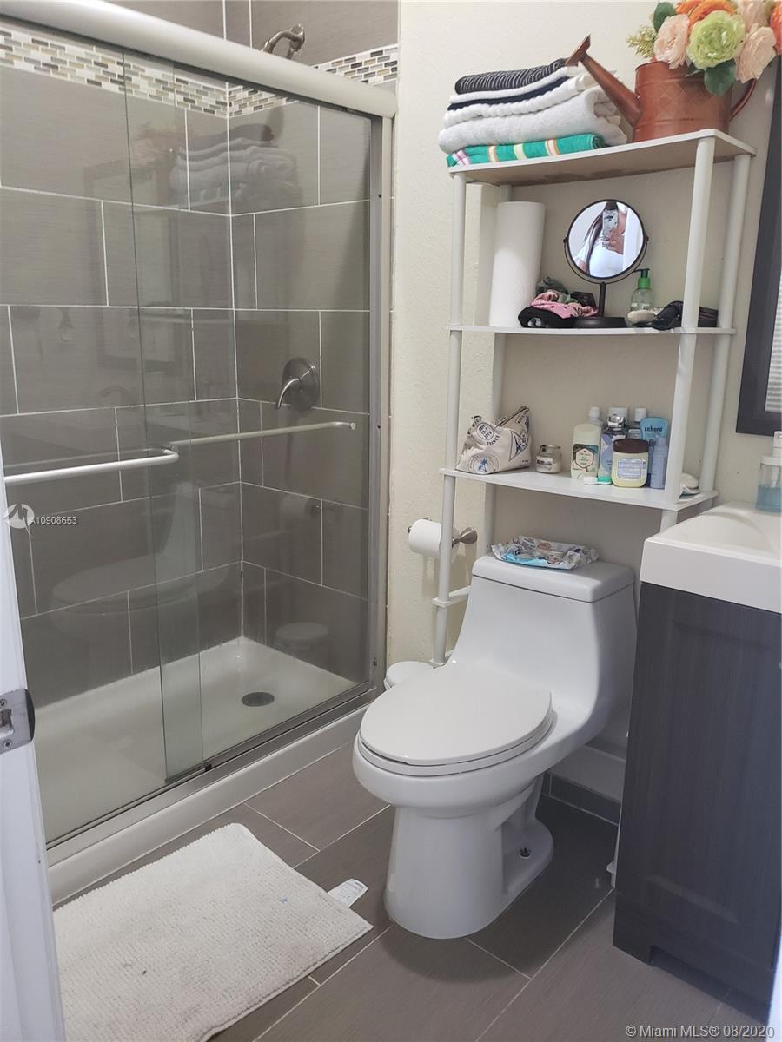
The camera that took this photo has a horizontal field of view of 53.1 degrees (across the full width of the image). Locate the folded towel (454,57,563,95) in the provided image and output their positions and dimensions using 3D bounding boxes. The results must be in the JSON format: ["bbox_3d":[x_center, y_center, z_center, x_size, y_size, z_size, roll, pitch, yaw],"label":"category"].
[{"bbox_3d":[0.303,-0.942,1.664,0.285,0.058,0.175,13,19,40],"label":"folded towel"}]

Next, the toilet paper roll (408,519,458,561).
[{"bbox_3d":[0.122,0.054,2.197,0.102,0.100,0.100,13,19,40],"label":"toilet paper roll"}]

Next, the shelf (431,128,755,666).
[{"bbox_3d":[0.409,0.022,1.846,0.592,1.615,0.224,13,19,40],"label":"shelf"}]

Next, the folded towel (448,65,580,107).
[{"bbox_3d":[0.316,-0.917,1.699,0.320,0.050,0.235,13,19,40],"label":"folded towel"}]

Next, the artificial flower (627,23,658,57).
[{"bbox_3d":[0.487,-0.931,1.516,0.060,0.068,0.062,-8,17,-30],"label":"artificial flower"}]

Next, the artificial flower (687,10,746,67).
[{"bbox_3d":[0.587,-0.872,1.412,0.106,0.100,0.080,6,15,17],"label":"artificial flower"}]

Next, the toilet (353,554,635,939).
[{"bbox_3d":[0.213,0.492,1.791,0.370,0.725,0.685,14,20,42],"label":"toilet"}]

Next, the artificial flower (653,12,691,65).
[{"bbox_3d":[0.523,-0.898,1.457,0.072,0.095,0.073,-12,19,-41],"label":"artificial flower"}]

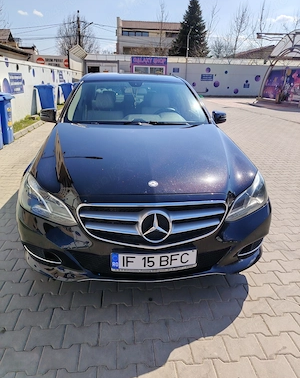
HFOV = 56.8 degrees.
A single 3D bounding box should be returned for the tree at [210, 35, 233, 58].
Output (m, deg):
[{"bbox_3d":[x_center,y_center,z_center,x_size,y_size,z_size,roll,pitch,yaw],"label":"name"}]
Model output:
[{"bbox_3d":[10.323,-17.877,39.484,3.400,6.500,3.400,-1,22,-6],"label":"tree"}]

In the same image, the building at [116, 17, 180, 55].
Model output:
[{"bbox_3d":[-0.189,-25.557,52.529,12.600,10.500,9.000,-1,22,-6],"label":"building"}]

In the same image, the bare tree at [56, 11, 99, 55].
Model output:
[{"bbox_3d":[-10.141,-19.210,38.788,5.800,8.800,5.500,-1,22,-6],"label":"bare tree"}]

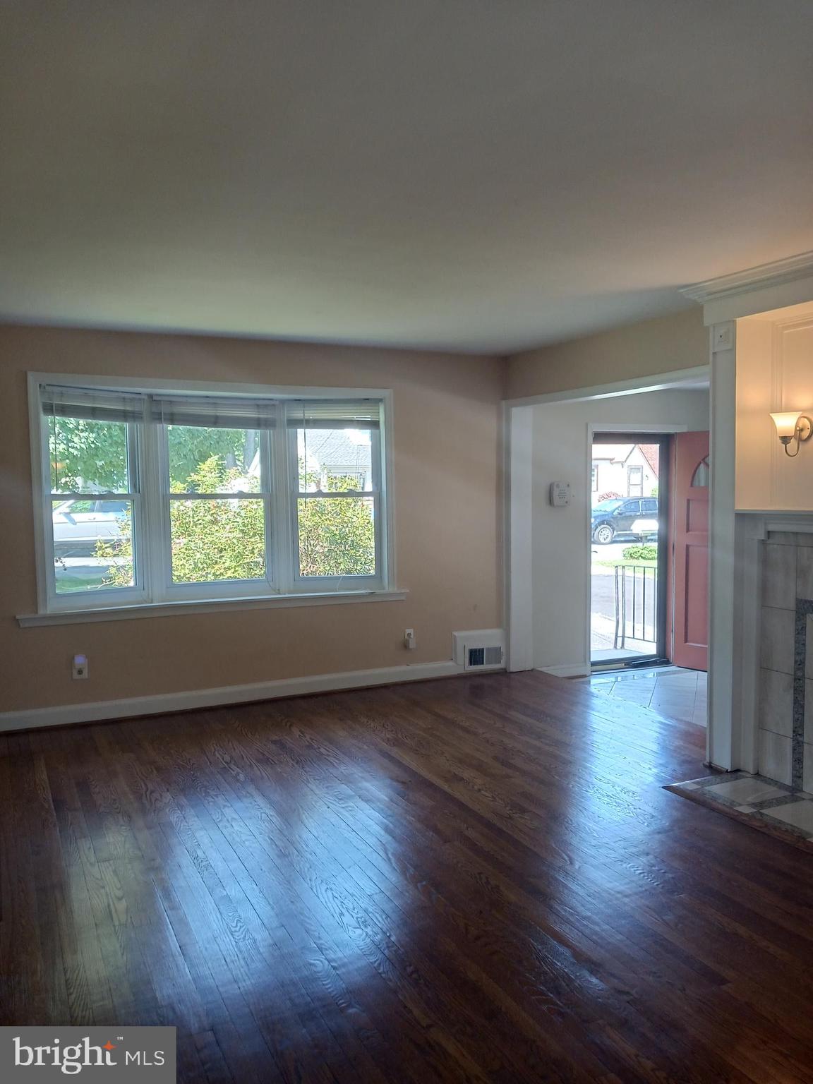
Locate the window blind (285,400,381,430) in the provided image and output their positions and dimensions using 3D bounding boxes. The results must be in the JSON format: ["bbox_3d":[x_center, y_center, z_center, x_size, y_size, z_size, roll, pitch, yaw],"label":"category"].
[{"bbox_3d":[-0.520,-0.917,6.104,0.680,0.210,0.045,-1,4,-3],"label":"window blind"}]

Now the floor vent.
[{"bbox_3d":[0.570,0.852,6.564,0.438,0.320,0.065,-3,4,-26],"label":"floor vent"}]

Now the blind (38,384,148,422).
[{"bbox_3d":[-1.985,-0.869,5.381,0.045,0.192,0.699,3,5,41],"label":"blind"}]

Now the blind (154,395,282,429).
[{"bbox_3d":[-1.319,-0.897,5.873,0.873,0.195,0.045,-3,4,-26],"label":"blind"}]

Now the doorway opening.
[{"bbox_3d":[1.924,0.077,7.319,0.891,2.025,0.130,-3,4,-26],"label":"doorway opening"}]

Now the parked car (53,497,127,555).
[{"bbox_3d":[-9.249,-0.588,24.785,4.650,1.600,1.820,-3,4,-29],"label":"parked car"}]

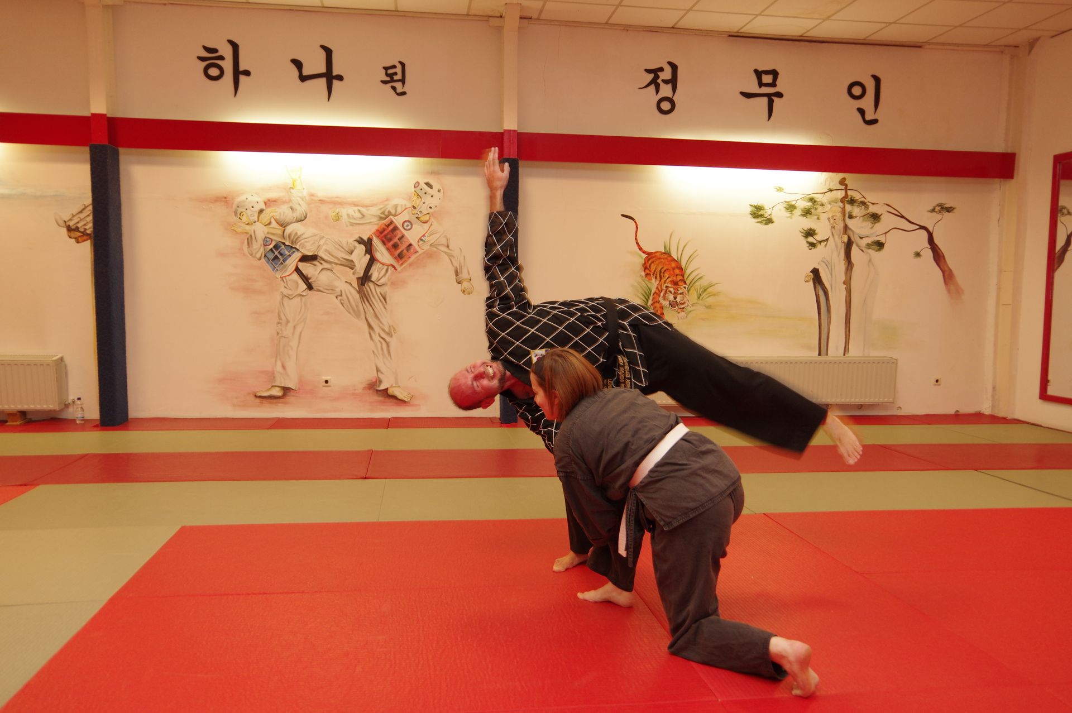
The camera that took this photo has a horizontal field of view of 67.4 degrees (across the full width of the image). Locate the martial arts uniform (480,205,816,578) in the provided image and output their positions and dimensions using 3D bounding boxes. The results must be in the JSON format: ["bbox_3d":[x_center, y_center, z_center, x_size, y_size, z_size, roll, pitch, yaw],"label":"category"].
[{"bbox_3d":[0.542,0.111,3.499,1.500,1.460,0.600,1,4,1],"label":"martial arts uniform"}]

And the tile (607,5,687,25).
[{"bbox_3d":[1.015,-3.122,7.371,0.635,0.020,0.460,0,4,-8],"label":"tile"}]

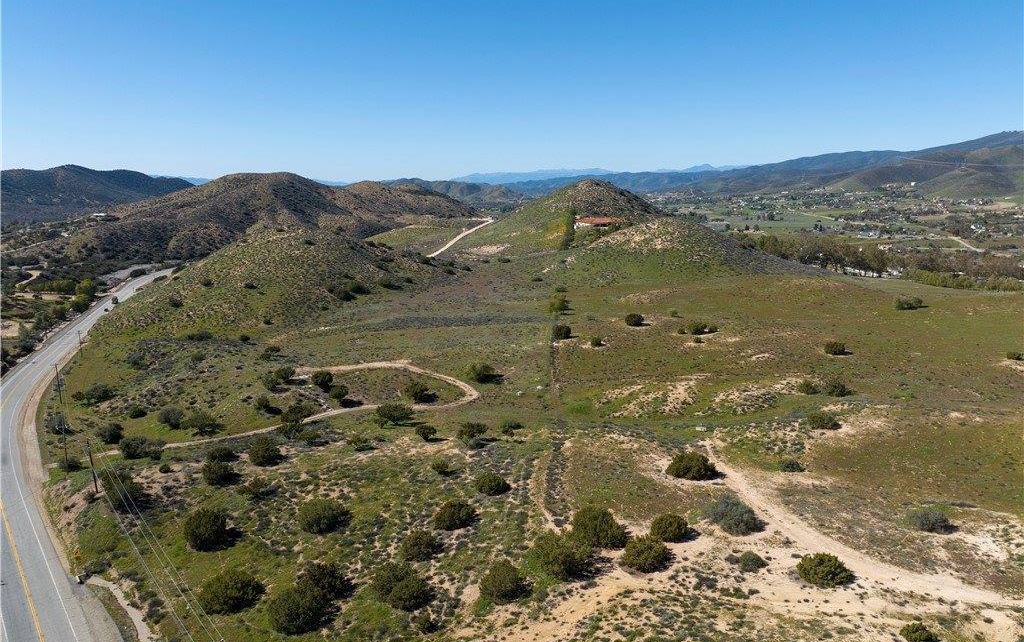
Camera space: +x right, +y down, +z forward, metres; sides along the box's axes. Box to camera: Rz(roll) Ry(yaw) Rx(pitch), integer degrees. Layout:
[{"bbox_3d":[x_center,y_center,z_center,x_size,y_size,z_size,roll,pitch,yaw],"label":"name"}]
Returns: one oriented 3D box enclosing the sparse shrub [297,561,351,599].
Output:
[{"bbox_3d":[-24.890,33.430,93.520,6.640,2.990,5.970,-3,11,-16],"label":"sparse shrub"}]

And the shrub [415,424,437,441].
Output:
[{"bbox_3d":[-16.540,21.430,136.010,4.120,2.860,3.710,-1,11,-7],"label":"shrub"}]

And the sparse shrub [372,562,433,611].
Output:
[{"bbox_3d":[-13.370,31.690,87.000,7.020,5.590,6.320,0,11,0],"label":"sparse shrub"}]

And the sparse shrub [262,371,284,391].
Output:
[{"bbox_3d":[-62.350,15.310,185.420,5.580,4.930,5.020,0,11,0],"label":"sparse shrub"}]

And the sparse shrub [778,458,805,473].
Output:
[{"bbox_3d":[45.820,23.690,116.070,4.090,1.910,3.680,4,12,22],"label":"sparse shrub"}]

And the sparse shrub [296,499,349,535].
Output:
[{"bbox_3d":[-28.640,28.970,107.780,7.660,4.740,6.900,0,11,0],"label":"sparse shrub"}]

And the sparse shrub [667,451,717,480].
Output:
[{"bbox_3d":[30.550,23.960,120.540,7.940,3.390,7.150,3,11,15],"label":"sparse shrub"}]

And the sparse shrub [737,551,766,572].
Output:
[{"bbox_3d":[30.710,30.460,90.830,3.510,1.850,3.160,4,12,20],"label":"sparse shrub"}]

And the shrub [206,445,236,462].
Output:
[{"bbox_3d":[-58.010,26.080,141.380,5.610,3.170,5.050,0,11,0],"label":"shrub"}]

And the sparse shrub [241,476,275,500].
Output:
[{"bbox_3d":[-45.190,29.230,125.730,5.470,3.070,4.920,-4,12,-21],"label":"sparse shrub"}]

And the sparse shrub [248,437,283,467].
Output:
[{"bbox_3d":[-49.960,25.880,143.380,6.250,4.980,5.630,-4,12,-20],"label":"sparse shrub"}]

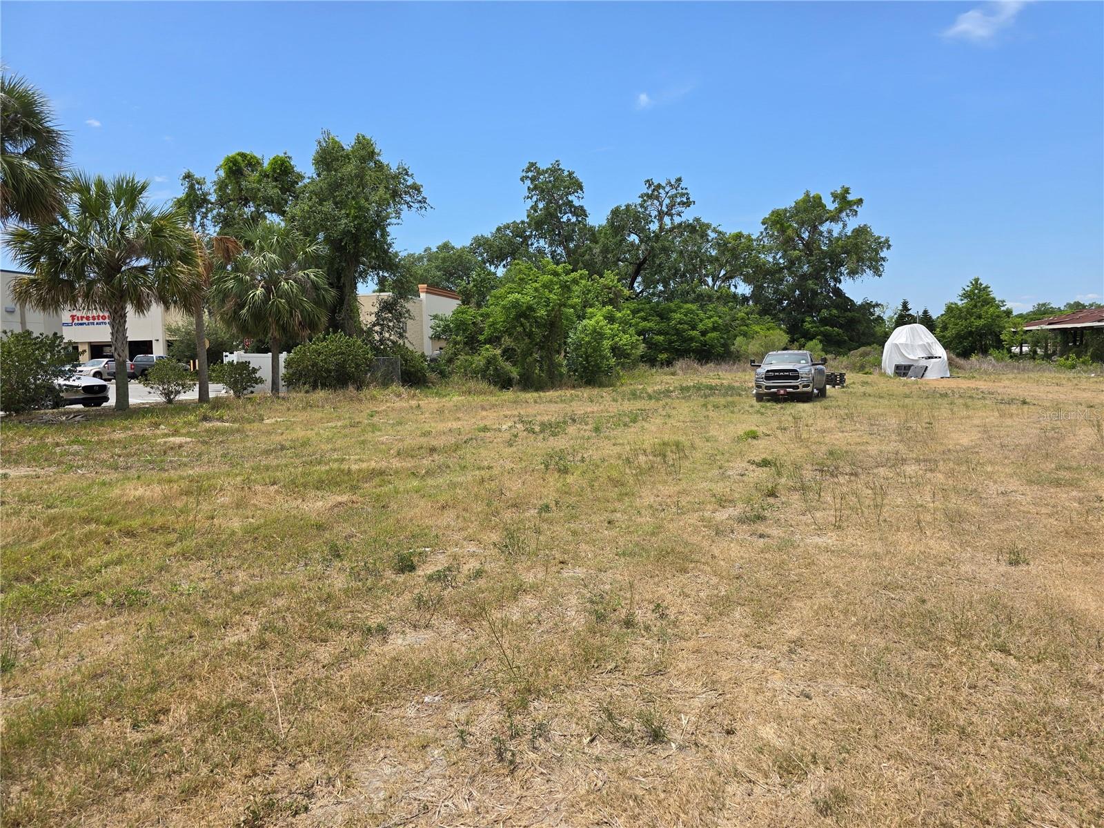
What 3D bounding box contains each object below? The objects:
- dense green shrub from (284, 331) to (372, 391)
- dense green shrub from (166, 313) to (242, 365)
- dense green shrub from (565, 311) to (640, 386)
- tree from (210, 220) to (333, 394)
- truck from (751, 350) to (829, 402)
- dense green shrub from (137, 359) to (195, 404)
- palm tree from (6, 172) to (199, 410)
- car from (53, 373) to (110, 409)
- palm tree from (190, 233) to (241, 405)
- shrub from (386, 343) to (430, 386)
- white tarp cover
[{"bbox_3d":[-10.852,-2.546,35.500,4.200,2.880,3.600,-2,4,-17],"label":"dense green shrub"},{"bbox_3d":[-27.517,-5.524,58.000,5.300,4.840,4.800,-2,5,-25],"label":"dense green shrub"},{"bbox_3d":[3.008,-3.792,43.000,4.200,4.300,3.900,0,4,4],"label":"dense green shrub"},{"bbox_3d":[-12.324,-4.681,32.300,5.000,7.690,4.800,-2,4,-21],"label":"tree"},{"bbox_3d":[9.420,-1.541,29.000,2.500,1.980,6.500,1,4,23],"label":"truck"},{"bbox_3d":[-13.650,-1.154,26.000,1.800,1.570,1.750,-3,5,-28],"label":"dense green shrub"},{"bbox_3d":[-13.751,-3.773,22.600,5.100,7.310,4.900,-3,5,-31],"label":"palm tree"},{"bbox_3d":[-17.350,-0.950,24.950,4.600,1.480,1.820,1,4,14],"label":"car"},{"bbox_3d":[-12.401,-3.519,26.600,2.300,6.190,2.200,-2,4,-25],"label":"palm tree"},{"bbox_3d":[-8.370,-2.848,42.500,2.600,2.550,2.400,-1,4,-11],"label":"shrub"},{"bbox_3d":[26.266,-4.534,53.000,4.400,3.960,4.200,2,5,26],"label":"white tarp cover"}]

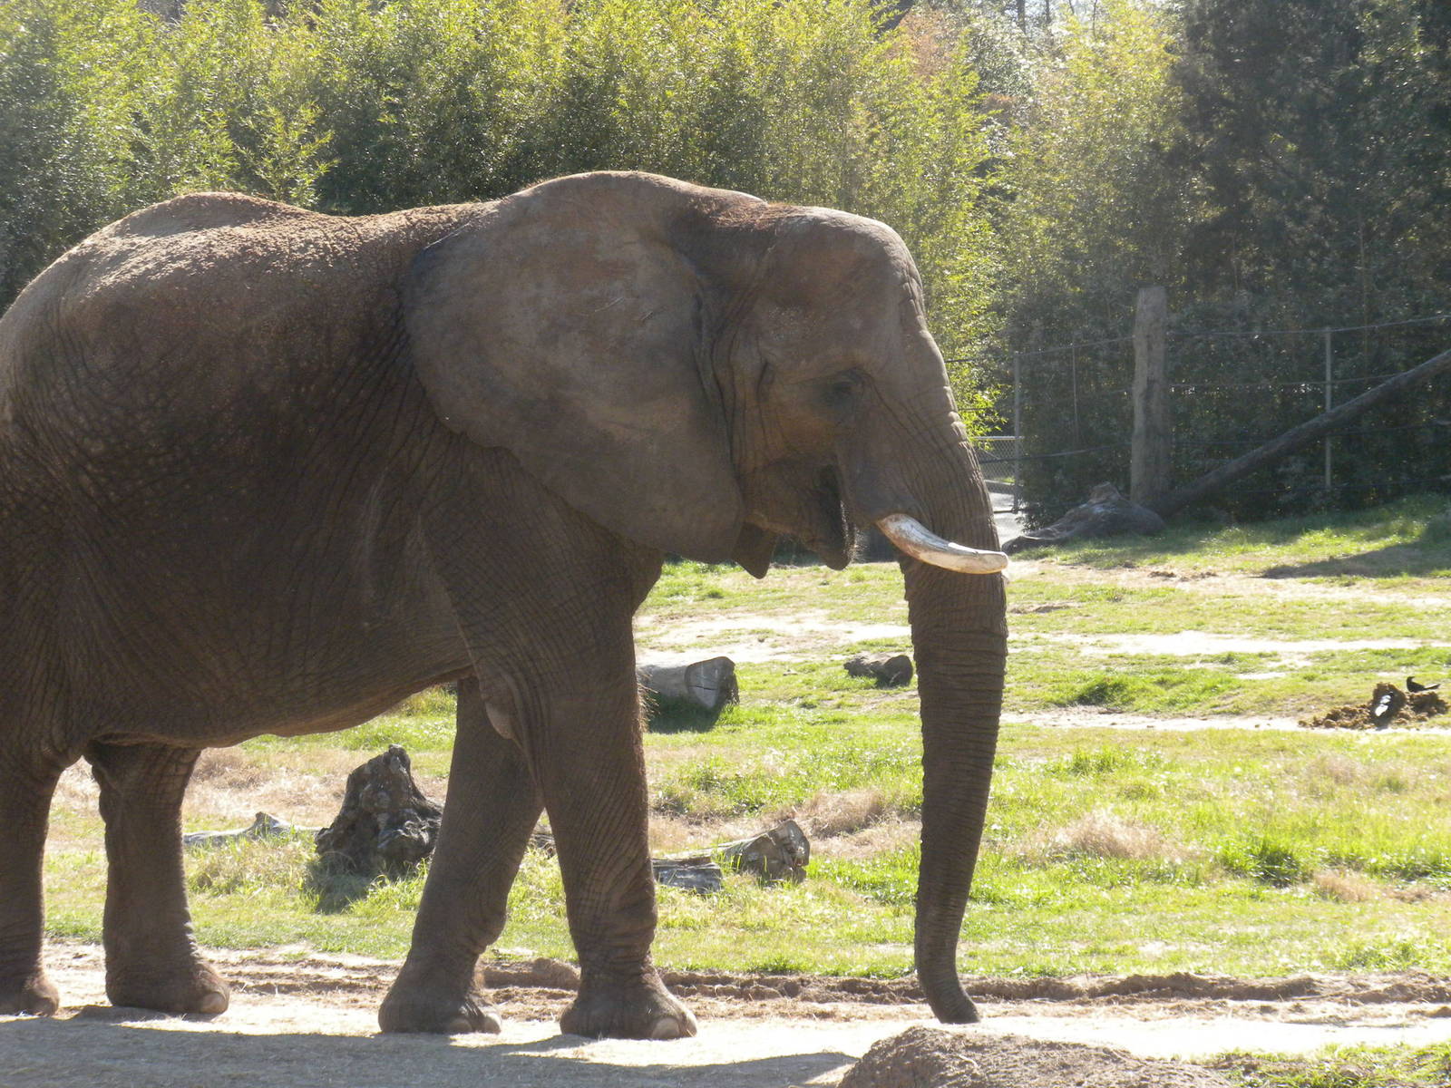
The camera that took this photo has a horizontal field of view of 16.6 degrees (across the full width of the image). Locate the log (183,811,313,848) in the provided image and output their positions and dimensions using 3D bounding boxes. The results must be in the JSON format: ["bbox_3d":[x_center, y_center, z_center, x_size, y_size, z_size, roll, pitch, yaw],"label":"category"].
[{"bbox_3d":[-2.132,1.262,22.000,0.700,0.150,0.200,0,1,5],"label":"log"}]

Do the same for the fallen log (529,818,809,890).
[{"bbox_3d":[-0.259,1.304,20.900,1.300,0.250,0.330,1,2,22],"label":"fallen log"}]

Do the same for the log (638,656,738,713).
[{"bbox_3d":[-0.701,0.870,31.000,1.600,0.340,0.360,1,2,25],"label":"log"}]

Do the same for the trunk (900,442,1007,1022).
[{"bbox_3d":[0.687,0.564,15.000,0.330,1.740,0.320,0,1,6],"label":"trunk"}]

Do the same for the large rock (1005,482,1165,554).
[{"bbox_3d":[3.608,-0.267,50.000,1.600,0.680,1.000,0,1,0],"label":"large rock"}]

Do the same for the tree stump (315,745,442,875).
[{"bbox_3d":[-1.455,1.120,21.100,0.560,0.550,0.500,0,1,0],"label":"tree stump"}]

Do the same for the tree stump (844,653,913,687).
[{"bbox_3d":[1.016,0.836,33.000,0.460,0.210,0.360,0,1,0],"label":"tree stump"}]

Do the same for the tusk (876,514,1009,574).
[{"bbox_3d":[0.643,0.000,14.770,0.400,0.180,0.140,0,1,11],"label":"tusk"}]

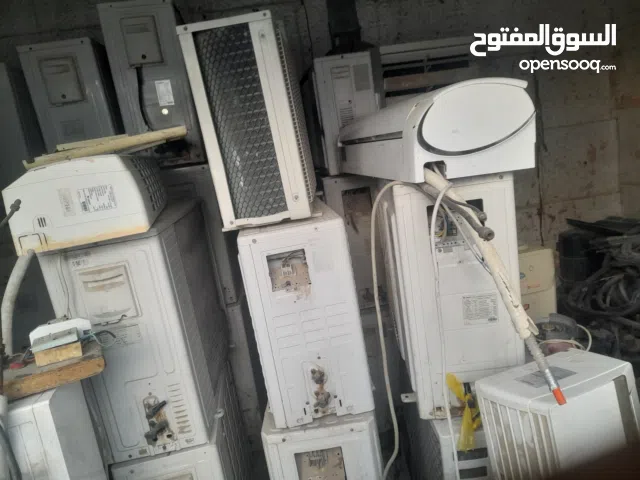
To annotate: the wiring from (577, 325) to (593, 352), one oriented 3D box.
[{"bbox_3d":[0.744,0.276,1.300,0.045,0.083,0.050,-10,13,-2],"label":"wiring"}]

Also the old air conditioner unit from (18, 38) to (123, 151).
[{"bbox_3d":[-1.178,-0.662,2.439,0.295,0.560,0.790,-11,13,-8],"label":"old air conditioner unit"}]

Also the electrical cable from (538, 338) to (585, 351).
[{"bbox_3d":[0.682,0.297,1.300,0.135,0.040,0.060,-10,13,-2],"label":"electrical cable"}]

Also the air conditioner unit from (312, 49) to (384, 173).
[{"bbox_3d":[0.086,-0.688,2.617,0.275,0.545,0.770,-11,13,-7],"label":"air conditioner unit"}]

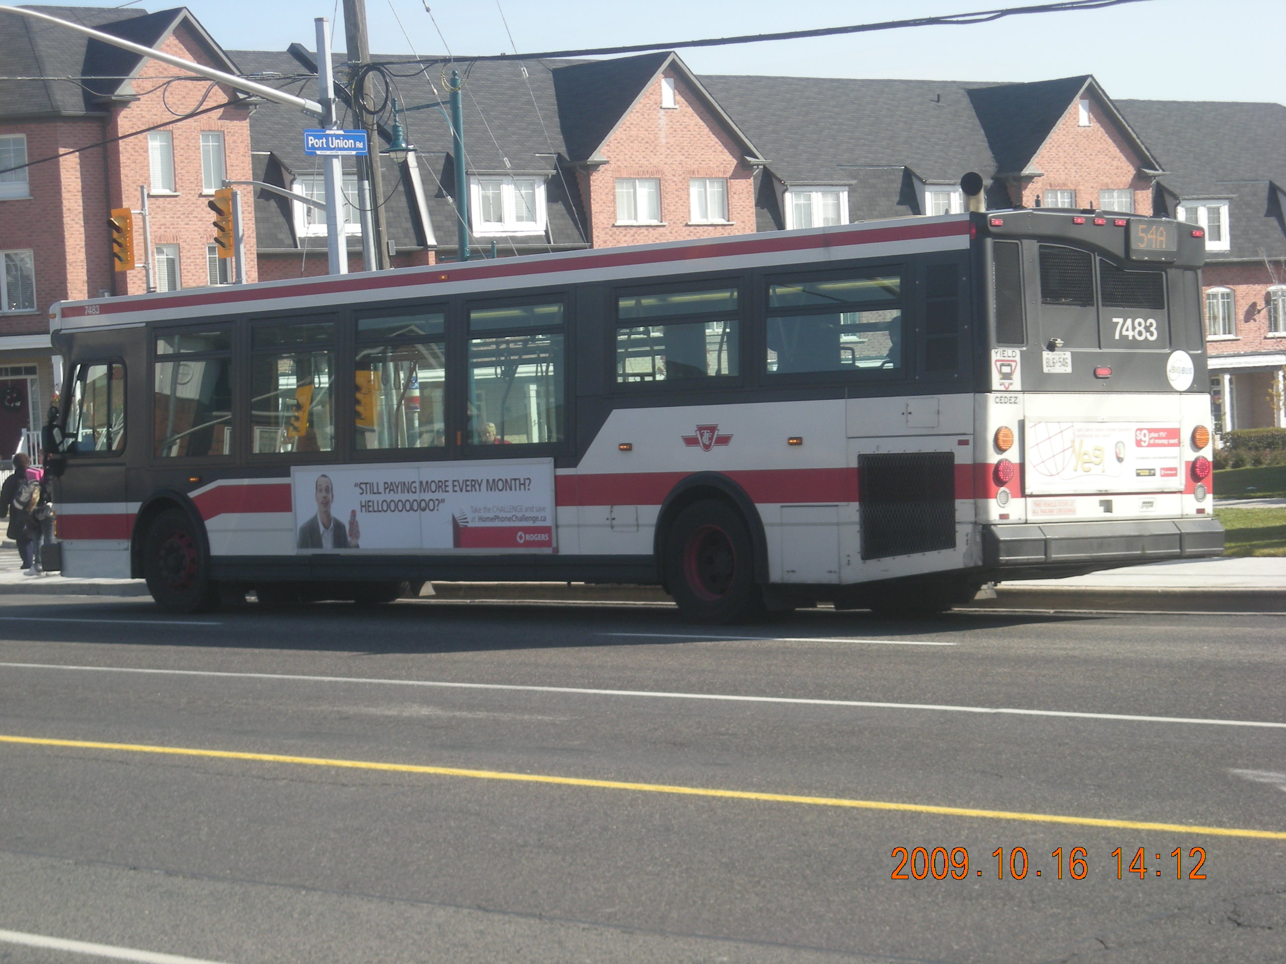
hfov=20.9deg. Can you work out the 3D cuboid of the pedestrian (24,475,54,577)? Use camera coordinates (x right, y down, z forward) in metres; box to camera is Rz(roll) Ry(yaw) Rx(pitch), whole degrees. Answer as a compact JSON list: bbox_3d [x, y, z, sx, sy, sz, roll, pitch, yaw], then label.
[{"bbox_3d":[-7.655,0.540,44.200,0.400,1.310,0.380,-4,2,-43],"label":"pedestrian"}]

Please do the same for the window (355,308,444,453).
[{"bbox_3d":[-2.049,-0.860,29.646,0.050,1.150,1.250,0,-1,-42],"label":"window"}]

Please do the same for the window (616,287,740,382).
[{"bbox_3d":[0.273,-1.149,27.506,0.060,0.700,1.420,-1,0,-43],"label":"window"}]

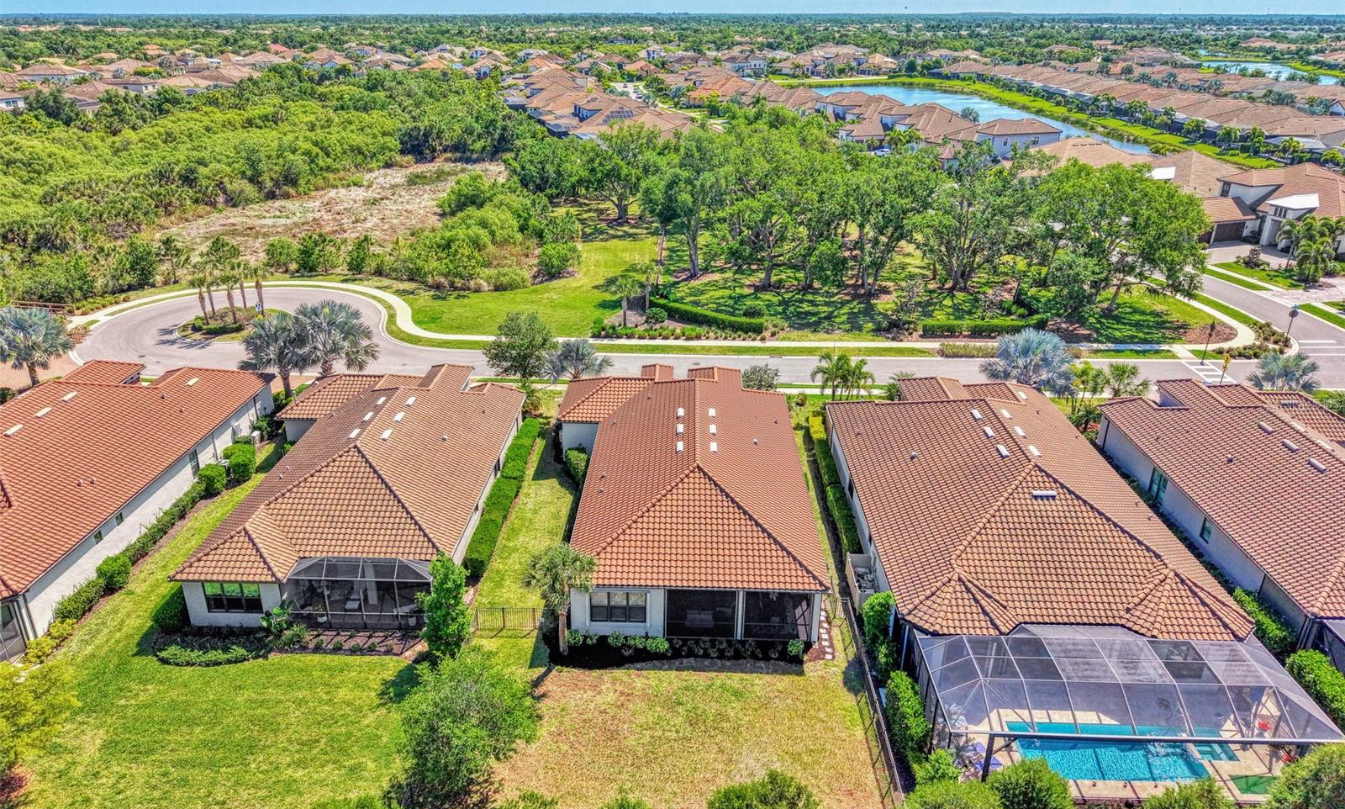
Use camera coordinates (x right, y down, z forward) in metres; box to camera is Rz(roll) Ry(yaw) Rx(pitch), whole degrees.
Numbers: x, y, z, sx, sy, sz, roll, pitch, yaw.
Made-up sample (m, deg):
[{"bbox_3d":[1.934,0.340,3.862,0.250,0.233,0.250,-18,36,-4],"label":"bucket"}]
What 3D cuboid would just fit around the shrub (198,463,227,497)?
[{"bbox_3d":[-30.069,4.996,60.998,1.700,1.900,1.700,0,23,0],"label":"shrub"}]

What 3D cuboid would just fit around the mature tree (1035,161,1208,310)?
[{"bbox_3d":[46.544,-17.087,97.138,17.600,15.400,16.500,0,23,0],"label":"mature tree"}]

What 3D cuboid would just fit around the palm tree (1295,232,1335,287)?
[{"bbox_3d":[72.941,-16.289,106.250,3.710,6.060,3.710,0,23,0],"label":"palm tree"}]

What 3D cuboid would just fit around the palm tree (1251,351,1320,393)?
[{"bbox_3d":[48.000,-1.803,72.122,5.400,5.100,5.400,0,23,0],"label":"palm tree"}]

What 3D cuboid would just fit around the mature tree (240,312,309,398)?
[{"bbox_3d":[-32.136,-3.890,76.199,5.700,7.200,5.700,0,23,0],"label":"mature tree"}]

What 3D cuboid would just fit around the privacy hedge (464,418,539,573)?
[{"bbox_3d":[-10.500,5.367,59.949,1.350,1.300,19.200,1,23,1],"label":"privacy hedge"}]

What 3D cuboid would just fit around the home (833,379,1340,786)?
[{"bbox_3d":[18.667,5.468,52.345,16.300,7.000,36.300,0,23,1],"label":"home"}]

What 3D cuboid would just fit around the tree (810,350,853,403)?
[{"bbox_3d":[12.753,-2.106,74.563,3.310,4.480,3.310,0,23,0],"label":"tree"}]

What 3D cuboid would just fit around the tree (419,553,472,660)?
[{"bbox_3d":[-11.066,9.746,45.396,2.450,5.800,2.450,0,23,0],"label":"tree"}]

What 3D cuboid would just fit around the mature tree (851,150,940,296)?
[{"bbox_3d":[23.500,-19.463,101.150,9.600,15.200,9.600,0,23,0],"label":"mature tree"}]

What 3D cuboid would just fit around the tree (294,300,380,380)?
[{"bbox_3d":[-28.110,-4.709,77.382,6.900,7.800,6.900,0,23,0],"label":"tree"}]

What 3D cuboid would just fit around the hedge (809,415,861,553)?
[{"bbox_3d":[10.650,5.198,61.785,1.200,1.550,20.000,1,23,2],"label":"hedge"}]

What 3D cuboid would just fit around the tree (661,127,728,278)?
[{"bbox_3d":[2.784,-23.363,108.560,7.640,17.310,7.640,0,23,0],"label":"tree"}]

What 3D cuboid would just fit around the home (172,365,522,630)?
[{"bbox_3d":[-19.209,3.303,57.890,16.200,6.700,26.400,0,23,1],"label":"home"}]

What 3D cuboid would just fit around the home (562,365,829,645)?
[{"bbox_3d":[-0.018,3.432,57.455,15.800,6.800,27.500,0,23,1],"label":"home"}]

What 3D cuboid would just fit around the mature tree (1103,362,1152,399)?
[{"bbox_3d":[35.300,-1.434,72.277,3.700,4.300,3.700,0,23,0],"label":"mature tree"}]

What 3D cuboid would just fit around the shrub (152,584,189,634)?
[{"bbox_3d":[-26.163,10.671,48.628,1.750,1.600,1.900,0,23,0],"label":"shrub"}]

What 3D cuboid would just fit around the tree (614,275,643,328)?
[{"bbox_3d":[-4.416,-10.240,92.765,2.910,5.360,2.910,0,23,0],"label":"tree"}]

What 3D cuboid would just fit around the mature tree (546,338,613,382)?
[{"bbox_3d":[-7.588,-2.961,76.400,5.480,4.630,5.480,0,23,0],"label":"mature tree"}]

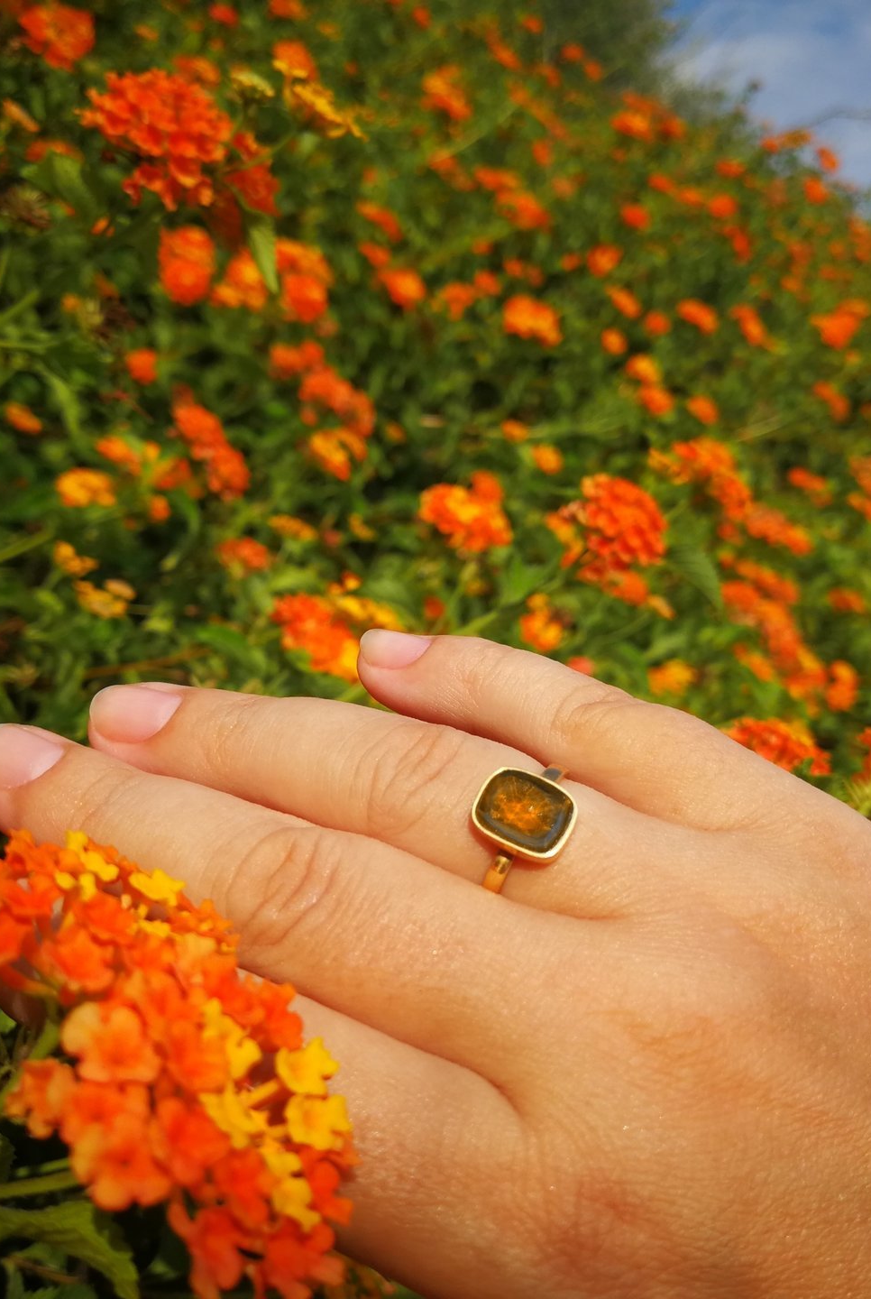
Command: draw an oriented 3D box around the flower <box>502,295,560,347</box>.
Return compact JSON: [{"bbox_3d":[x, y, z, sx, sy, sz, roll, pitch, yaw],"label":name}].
[{"bbox_3d":[0.075,-0.256,1.050,0.044,0.037,0.041,0,13,0],"label":"flower"}]

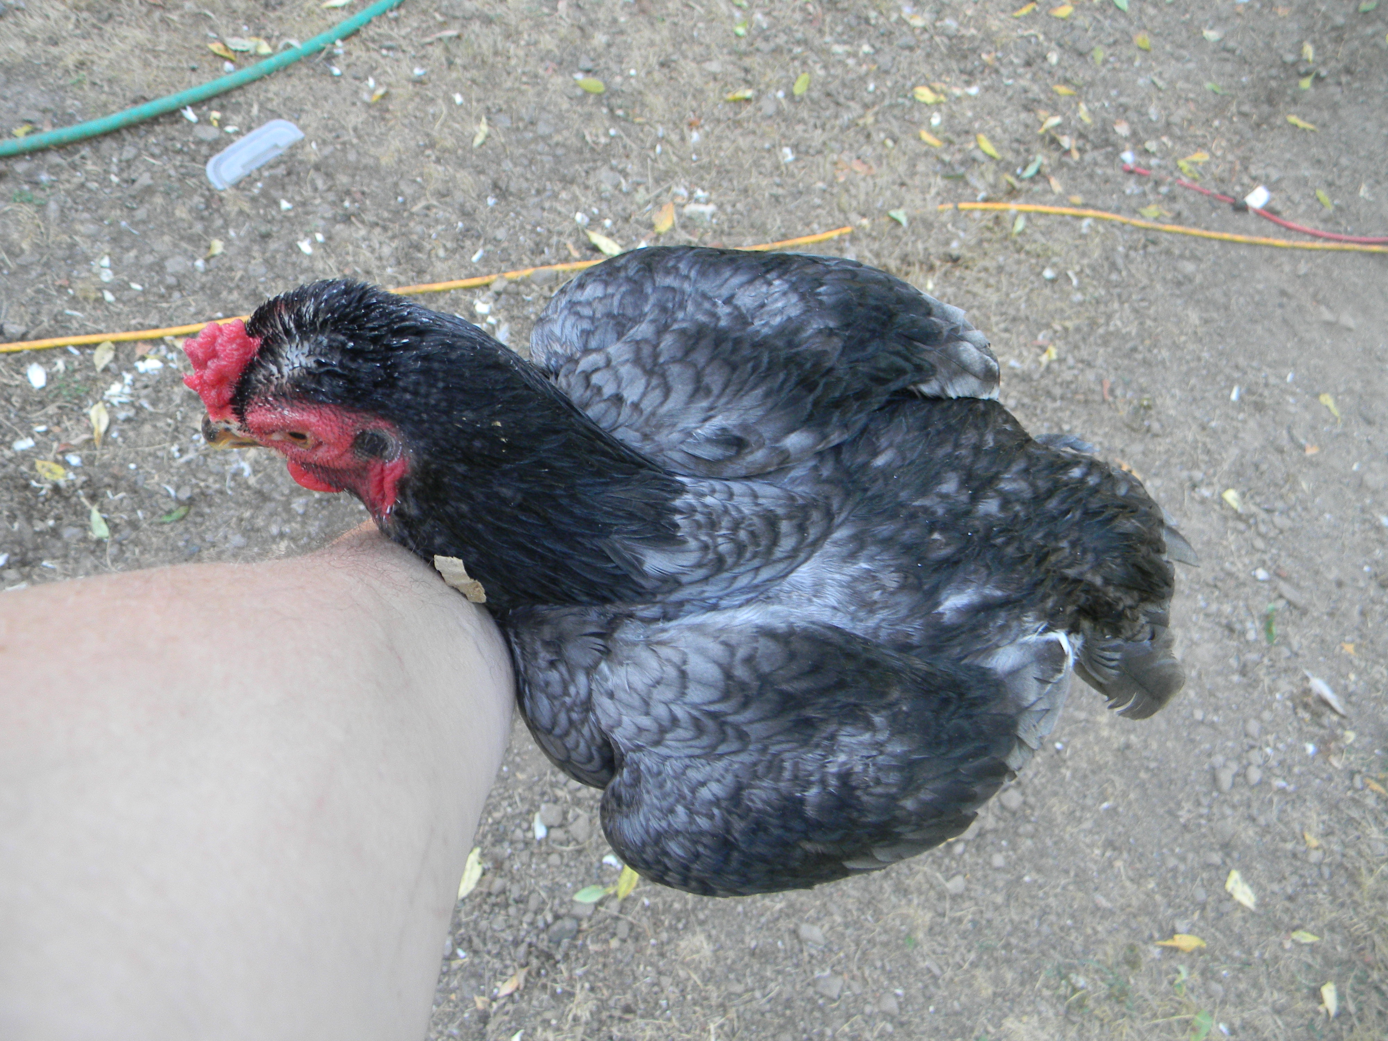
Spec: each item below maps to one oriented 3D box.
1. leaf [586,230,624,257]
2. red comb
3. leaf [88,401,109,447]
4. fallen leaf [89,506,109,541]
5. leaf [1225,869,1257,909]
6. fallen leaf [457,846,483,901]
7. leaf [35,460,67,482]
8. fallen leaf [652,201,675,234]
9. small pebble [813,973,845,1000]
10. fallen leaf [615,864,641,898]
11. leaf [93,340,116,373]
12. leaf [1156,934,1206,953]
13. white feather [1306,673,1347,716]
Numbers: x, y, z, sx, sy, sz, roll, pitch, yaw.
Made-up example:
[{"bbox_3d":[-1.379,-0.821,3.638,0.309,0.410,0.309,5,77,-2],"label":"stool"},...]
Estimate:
[{"bbox_3d":[-0.132,-0.411,1.664,0.067,0.010,0.022,37,67,3],"label":"leaf"},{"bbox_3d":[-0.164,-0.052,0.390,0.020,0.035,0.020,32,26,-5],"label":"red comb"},{"bbox_3d":[-0.755,-0.122,1.425,0.023,0.010,0.064,-3,70,-13],"label":"leaf"},{"bbox_3d":[-0.732,0.003,1.382,0.016,0.010,0.049,-21,75,-18],"label":"fallen leaf"},{"bbox_3d":[0.643,0.436,1.321,0.028,0.008,0.047,-25,70,-15],"label":"leaf"},{"bbox_3d":[-0.264,0.415,1.321,0.022,0.010,0.062,21,67,-3],"label":"fallen leaf"},{"bbox_3d":[-0.816,-0.063,1.420,0.044,0.007,0.017,28,66,8],"label":"leaf"},{"bbox_3d":[-0.046,-0.458,1.700,0.026,0.010,0.064,23,67,-3],"label":"fallen leaf"},{"bbox_3d":[0.162,0.561,1.350,0.035,0.018,0.028,31,67,1],"label":"small pebble"},{"bbox_3d":[-0.074,0.404,1.271,0.019,0.008,0.053,18,65,3],"label":"fallen leaf"},{"bbox_3d":[-0.785,-0.218,1.494,0.023,0.006,0.046,12,65,0],"label":"leaf"},{"bbox_3d":[0.631,0.549,1.456,0.070,0.010,0.021,6,68,-9],"label":"leaf"},{"bbox_3d":[0.713,0.195,1.267,0.018,0.008,0.064,-28,66,-15],"label":"white feather"}]

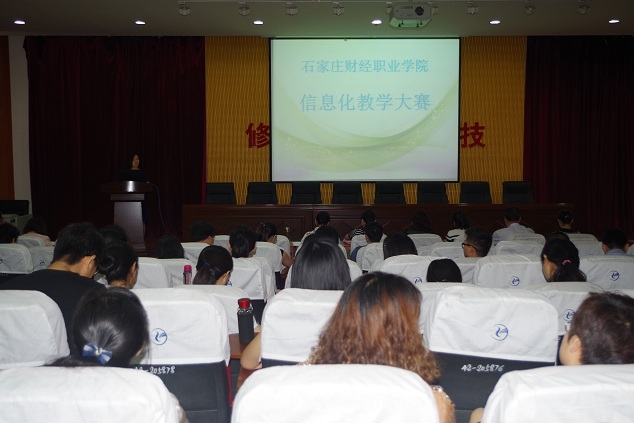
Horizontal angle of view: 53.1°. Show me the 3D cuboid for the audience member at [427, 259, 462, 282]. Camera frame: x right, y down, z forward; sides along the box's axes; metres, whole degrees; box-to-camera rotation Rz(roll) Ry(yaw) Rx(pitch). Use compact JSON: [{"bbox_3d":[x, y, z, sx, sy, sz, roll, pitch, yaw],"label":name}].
[{"bbox_3d":[0.630,0.800,3.510,0.480,1.200,0.740,0,5,-4],"label":"audience member"}]

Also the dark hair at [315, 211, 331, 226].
[{"bbox_3d":[0.072,0.101,7.598,0.165,0.190,0.190,0,5,0],"label":"dark hair"}]

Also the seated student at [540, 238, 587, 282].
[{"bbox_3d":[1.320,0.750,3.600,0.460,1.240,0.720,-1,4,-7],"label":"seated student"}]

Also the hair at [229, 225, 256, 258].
[{"bbox_3d":[-0.468,0.195,3.980,0.180,0.240,0.220,0,5,0],"label":"hair"}]

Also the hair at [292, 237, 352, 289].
[{"bbox_3d":[0.018,0.263,2.540,0.230,0.320,0.220,0,5,0],"label":"hair"}]

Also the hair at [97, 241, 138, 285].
[{"bbox_3d":[-1.060,0.275,3.380,0.190,0.250,0.240,1,5,18],"label":"hair"}]

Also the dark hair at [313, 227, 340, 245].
[{"bbox_3d":[0.073,0.243,4.854,0.190,0.250,0.210,0,5,0],"label":"dark hair"}]

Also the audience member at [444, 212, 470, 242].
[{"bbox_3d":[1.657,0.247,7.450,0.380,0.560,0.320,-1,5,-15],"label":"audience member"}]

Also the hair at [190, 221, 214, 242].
[{"bbox_3d":[-1.038,0.190,5.750,0.200,0.220,0.220,1,5,15],"label":"hair"}]

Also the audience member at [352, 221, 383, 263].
[{"bbox_3d":[0.498,0.670,6.012,0.470,1.180,0.650,0,5,0],"label":"audience member"}]

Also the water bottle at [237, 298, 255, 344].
[{"bbox_3d":[-0.298,0.462,2.660,0.067,0.184,0.067,0,5,0],"label":"water bottle"}]

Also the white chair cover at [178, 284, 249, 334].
[{"bbox_3d":[-0.560,0.497,3.270,0.480,0.250,0.170,0,5,0],"label":"white chair cover"}]

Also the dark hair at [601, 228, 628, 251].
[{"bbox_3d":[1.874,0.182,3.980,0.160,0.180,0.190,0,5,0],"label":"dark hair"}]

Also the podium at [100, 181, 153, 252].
[{"bbox_3d":[-2.921,0.085,9.800,0.760,1.120,0.520,0,5,0],"label":"podium"}]

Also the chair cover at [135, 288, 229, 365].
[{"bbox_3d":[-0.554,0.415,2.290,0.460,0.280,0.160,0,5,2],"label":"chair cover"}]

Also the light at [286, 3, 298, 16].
[{"bbox_3d":[-0.367,-3.026,9.500,0.180,0.210,0.180,0,5,0],"label":"light"}]

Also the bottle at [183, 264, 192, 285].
[{"bbox_3d":[-0.746,0.420,3.654,0.055,0.220,0.055,0,5,0],"label":"bottle"}]

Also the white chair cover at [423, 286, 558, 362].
[{"bbox_3d":[0.658,0.414,2.410,0.480,0.258,0.170,0,5,0],"label":"white chair cover"}]

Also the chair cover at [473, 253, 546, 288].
[{"bbox_3d":[1.262,0.411,3.993,0.480,0.270,0.170,0,5,0],"label":"chair cover"}]

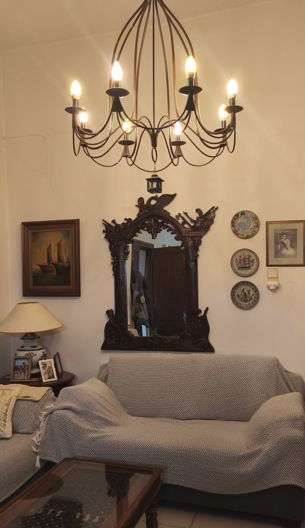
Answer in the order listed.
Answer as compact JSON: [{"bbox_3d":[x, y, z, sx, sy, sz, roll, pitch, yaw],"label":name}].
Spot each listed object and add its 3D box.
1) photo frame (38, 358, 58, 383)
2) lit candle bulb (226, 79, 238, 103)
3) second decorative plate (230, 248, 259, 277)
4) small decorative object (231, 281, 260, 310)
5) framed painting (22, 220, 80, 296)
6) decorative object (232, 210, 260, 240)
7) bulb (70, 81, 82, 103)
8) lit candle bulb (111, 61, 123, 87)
[{"bbox_3d":[-0.762,0.782,3.440,0.112,0.165,0.020,-1,-18,-36],"label":"photo frame"},{"bbox_3d":[0.323,-0.700,1.890,0.039,0.090,0.039,-1,0,16],"label":"lit candle bulb"},{"bbox_3d":[0.693,-0.009,3.490,0.215,0.215,0.025,-1,0,16],"label":"second decorative plate"},{"bbox_3d":[0.714,0.241,3.586,0.223,0.223,0.025,-1,0,17],"label":"small decorative object"},{"bbox_3d":[-0.878,-0.042,4.070,0.568,0.661,0.040,-1,0,17],"label":"framed painting"},{"bbox_3d":[0.693,-0.292,3.491,0.215,0.215,0.025,-1,0,16],"label":"decorative object"},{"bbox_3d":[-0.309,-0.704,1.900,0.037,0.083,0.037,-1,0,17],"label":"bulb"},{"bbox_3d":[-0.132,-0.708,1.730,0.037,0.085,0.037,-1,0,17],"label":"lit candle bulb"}]

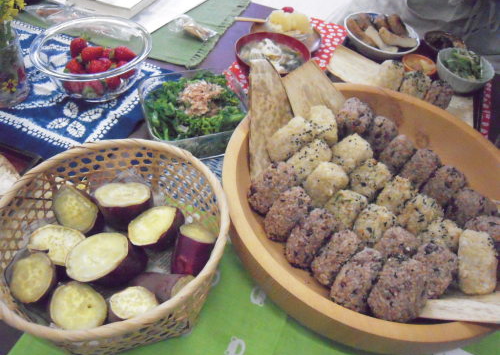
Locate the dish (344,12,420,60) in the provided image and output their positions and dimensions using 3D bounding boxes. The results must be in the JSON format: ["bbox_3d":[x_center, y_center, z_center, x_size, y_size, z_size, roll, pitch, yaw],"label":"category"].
[{"bbox_3d":[0.251,-0.262,0.790,0.146,0.048,0.146,7,50,0],"label":"dish"}]

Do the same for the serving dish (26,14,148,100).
[{"bbox_3d":[-0.250,-0.185,0.664,0.181,0.071,0.181,3,50,-3],"label":"serving dish"}]

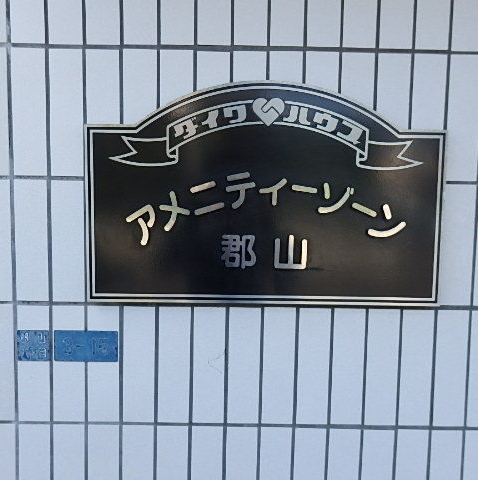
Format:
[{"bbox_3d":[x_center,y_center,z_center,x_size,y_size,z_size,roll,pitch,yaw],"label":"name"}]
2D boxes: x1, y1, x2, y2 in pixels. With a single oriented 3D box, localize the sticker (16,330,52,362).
[{"bbox_3d":[-0.383,0.199,0.865,0.063,0.059,0.004,1,4,-1],"label":"sticker"}]

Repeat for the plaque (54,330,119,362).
[{"bbox_3d":[-0.286,0.200,0.866,0.119,0.059,0.004,1,4,-1],"label":"plaque"}]

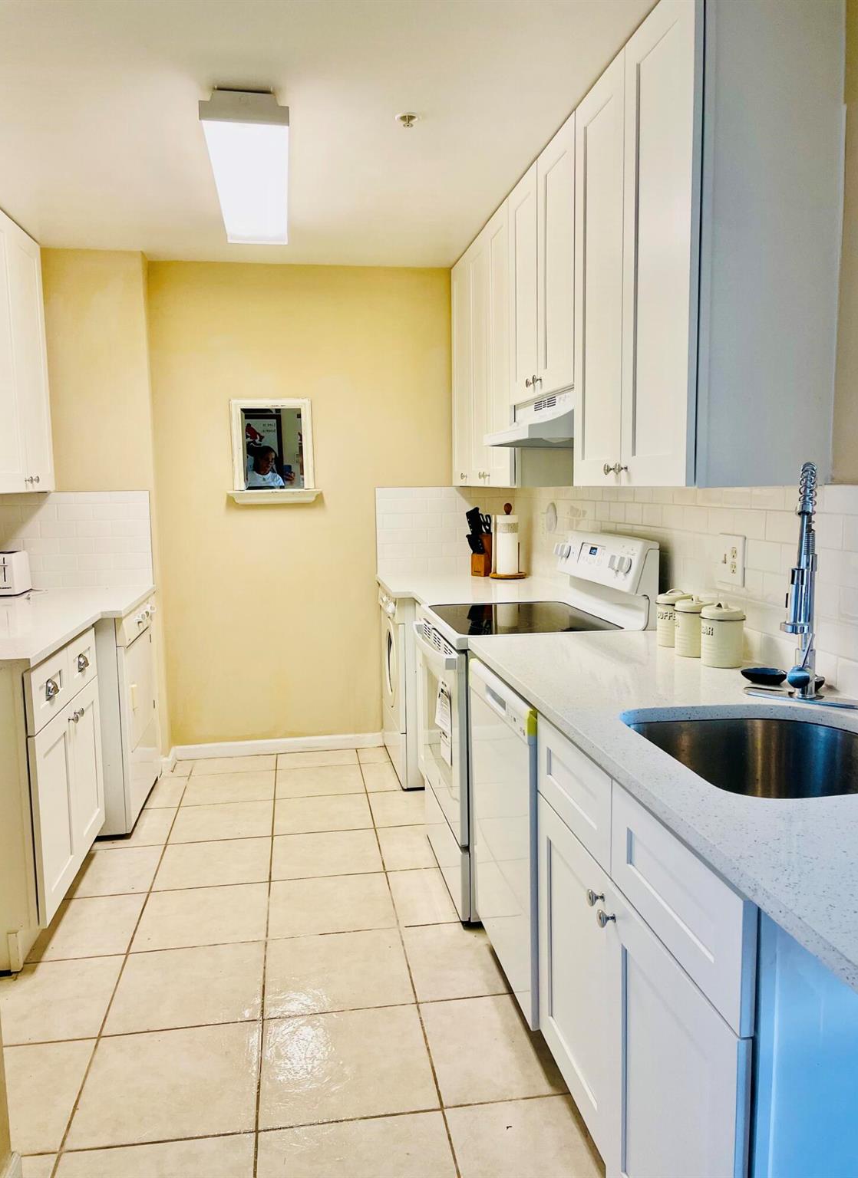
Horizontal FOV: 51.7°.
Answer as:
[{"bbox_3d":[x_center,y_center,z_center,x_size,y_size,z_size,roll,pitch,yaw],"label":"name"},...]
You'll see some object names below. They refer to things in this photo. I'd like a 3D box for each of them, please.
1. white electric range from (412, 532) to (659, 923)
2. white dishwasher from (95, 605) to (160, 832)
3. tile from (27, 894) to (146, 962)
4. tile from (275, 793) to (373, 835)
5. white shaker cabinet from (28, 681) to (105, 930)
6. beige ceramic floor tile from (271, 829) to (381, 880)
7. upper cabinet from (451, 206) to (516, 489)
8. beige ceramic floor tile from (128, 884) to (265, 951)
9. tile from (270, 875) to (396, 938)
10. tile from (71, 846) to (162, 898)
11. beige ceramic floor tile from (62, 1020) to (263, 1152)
[{"bbox_3d":[0.326,0.416,3.091,0.670,1.188,0.760,-2,7,-9],"label":"white electric range"},{"bbox_3d":[-1.545,0.519,3.719,0.640,0.865,0.721,-2,7,-9],"label":"white dishwasher"},{"bbox_3d":[-1.114,1.077,2.817,0.371,0.012,0.398,-2,7,-9],"label":"tile"},{"bbox_3d":[-0.445,0.946,3.705,0.399,0.010,0.399,-2,7,-9],"label":"tile"},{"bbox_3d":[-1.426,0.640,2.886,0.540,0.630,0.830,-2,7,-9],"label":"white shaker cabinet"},{"bbox_3d":[-0.383,0.994,3.309,0.399,0.010,0.399,-2,7,-9],"label":"beige ceramic floor tile"},{"bbox_3d":[0.362,-1.003,3.916,0.325,1.075,1.210,-2,7,-9],"label":"upper cabinet"},{"bbox_3d":[-0.720,1.054,2.853,0.399,0.010,0.399,-2,7,-9],"label":"beige ceramic floor tile"},{"bbox_3d":[-0.322,1.041,2.914,0.399,0.010,0.399,-2,7,-9],"label":"tile"},{"bbox_3d":[-1.172,1.019,3.190,0.385,0.010,0.399,-2,7,-9],"label":"tile"},{"bbox_3d":[-0.602,1.159,2.083,0.402,0.010,0.402,-2,7,-9],"label":"beige ceramic floor tile"}]

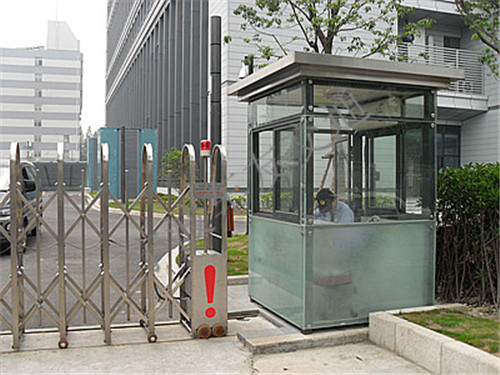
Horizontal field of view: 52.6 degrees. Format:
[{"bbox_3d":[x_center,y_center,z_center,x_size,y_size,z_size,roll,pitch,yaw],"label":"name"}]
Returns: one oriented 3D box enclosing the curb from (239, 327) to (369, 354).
[{"bbox_3d":[0.524,1.375,4.618,1.190,0.085,0.360,0,1,-20],"label":"curb"}]

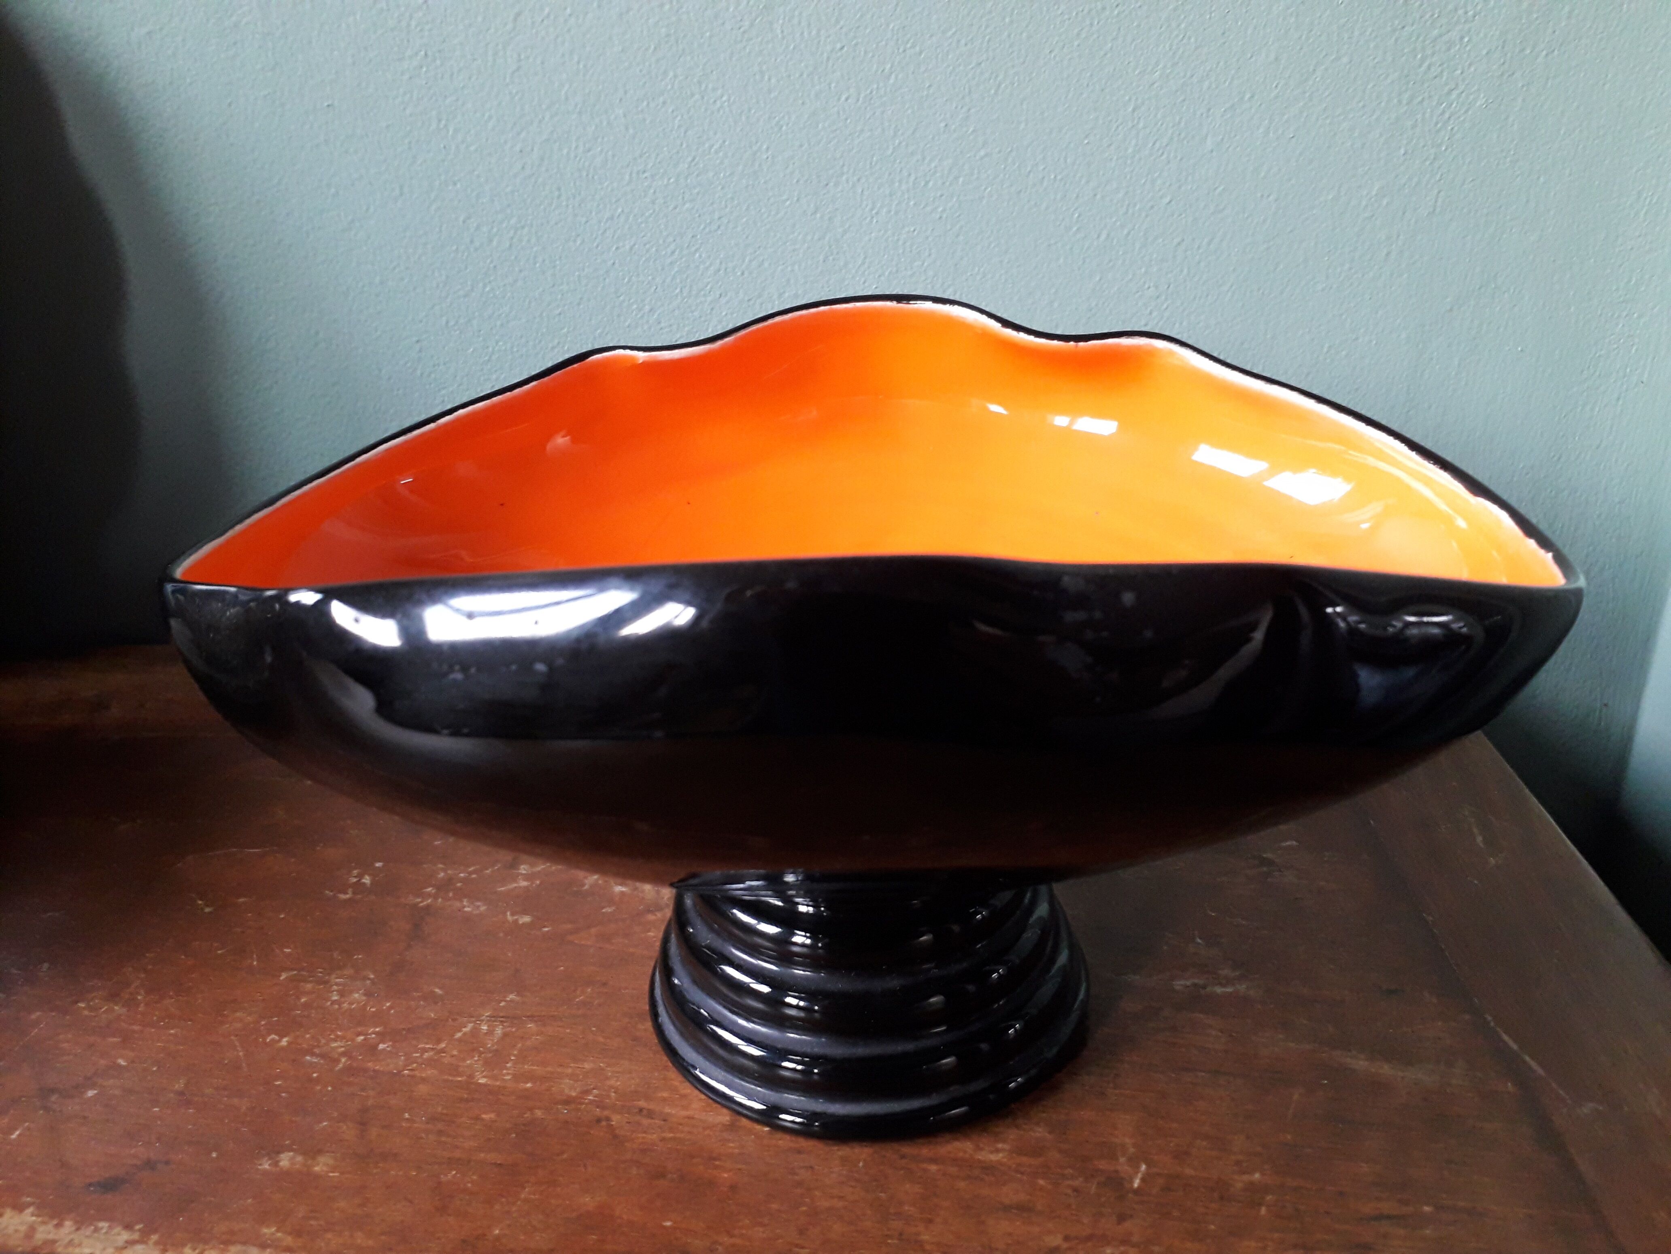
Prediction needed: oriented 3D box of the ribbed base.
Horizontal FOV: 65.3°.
[{"bbox_3d":[0.009,0.073,0.351,0.121,0.052,0.121,0,23,0],"label":"ribbed base"}]

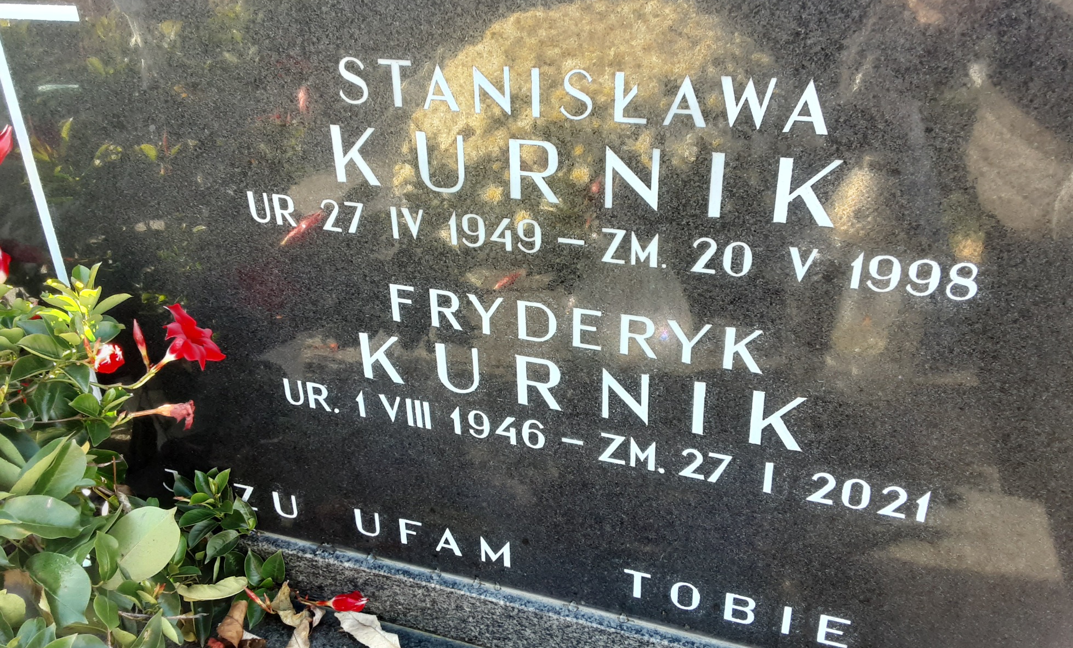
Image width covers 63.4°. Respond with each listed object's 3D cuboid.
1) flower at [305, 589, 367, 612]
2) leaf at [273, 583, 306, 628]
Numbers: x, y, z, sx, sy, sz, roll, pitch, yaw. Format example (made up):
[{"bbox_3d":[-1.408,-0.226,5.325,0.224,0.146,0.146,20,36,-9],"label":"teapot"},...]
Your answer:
[{"bbox_3d":[-0.192,0.267,0.828,0.066,0.020,0.020,-5,30,22],"label":"flower"},{"bbox_3d":[-0.235,0.271,0.832,0.024,0.027,0.042,-28,40,-33],"label":"leaf"}]

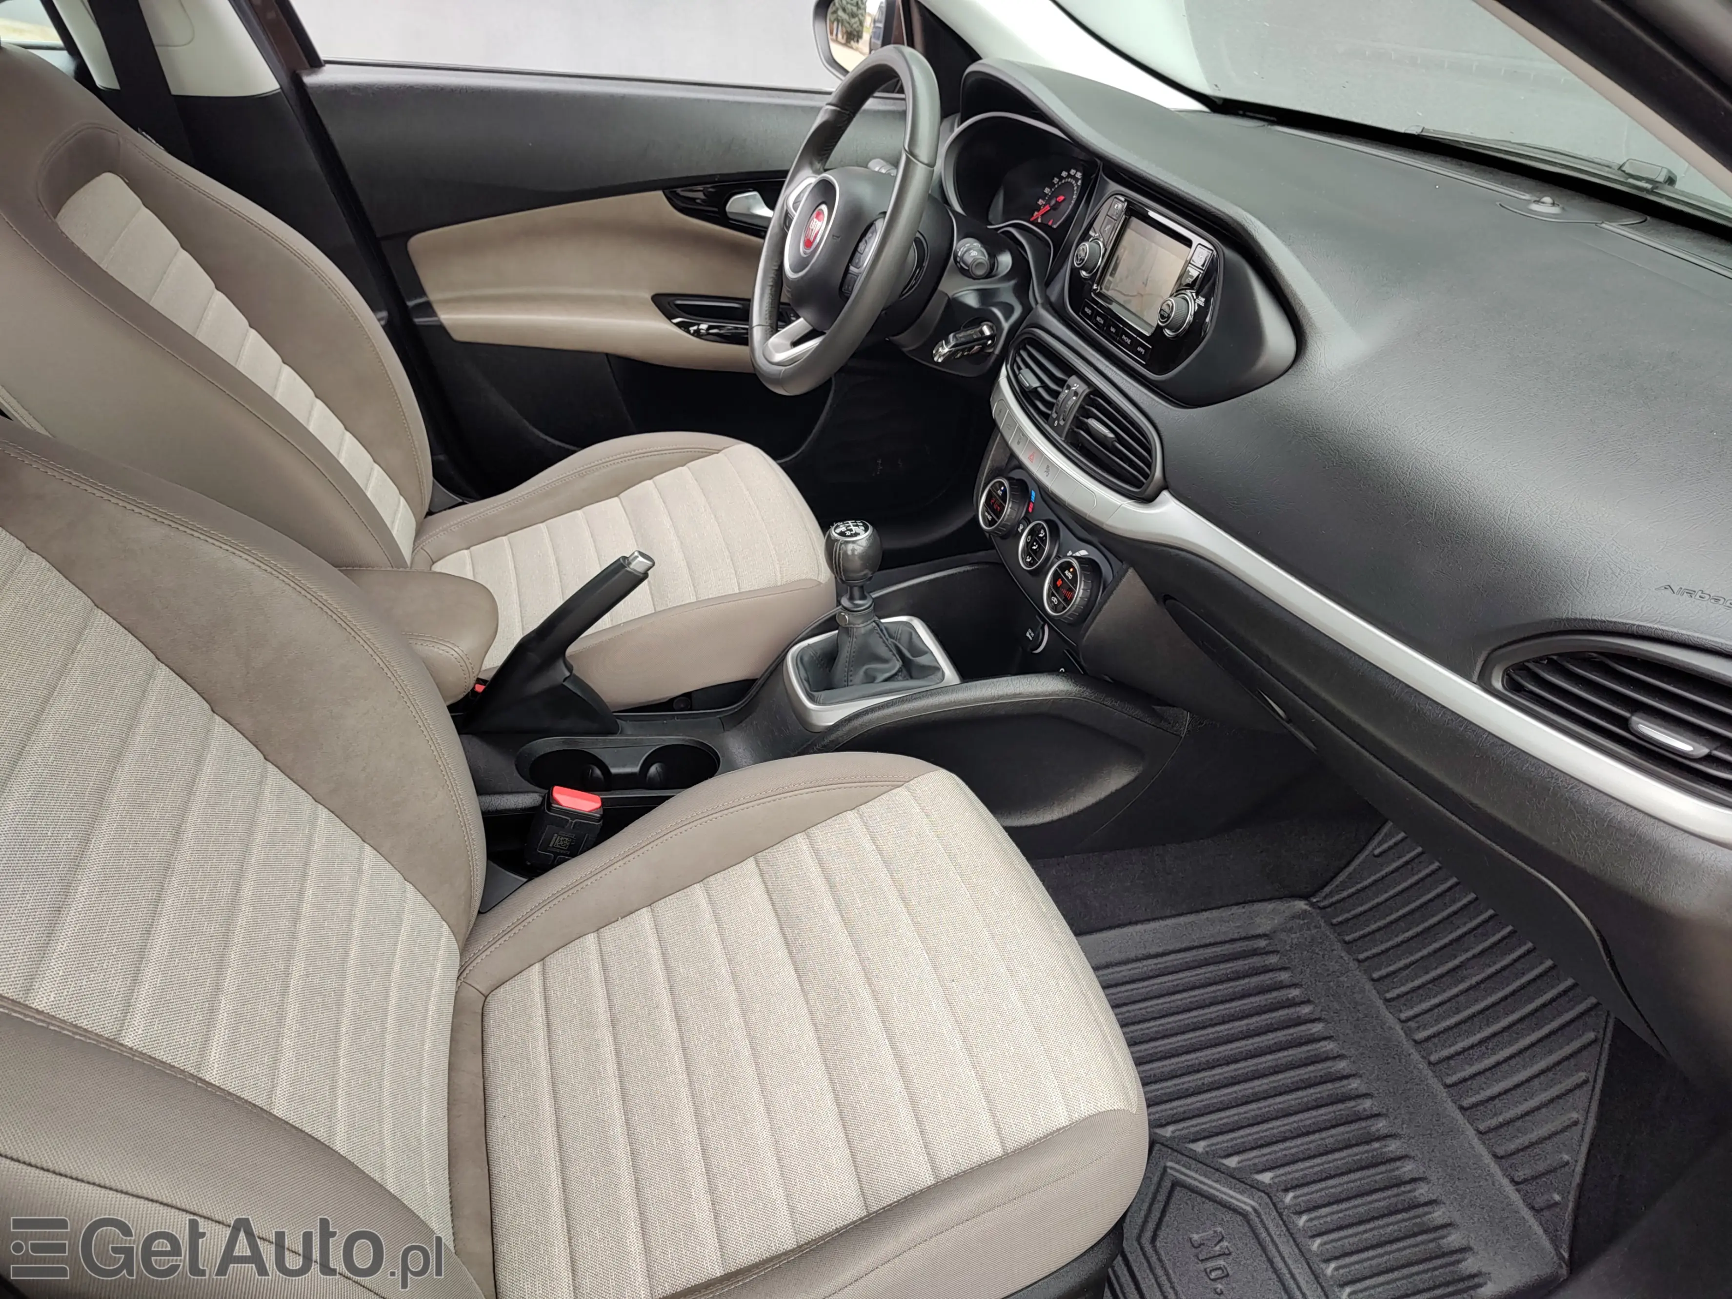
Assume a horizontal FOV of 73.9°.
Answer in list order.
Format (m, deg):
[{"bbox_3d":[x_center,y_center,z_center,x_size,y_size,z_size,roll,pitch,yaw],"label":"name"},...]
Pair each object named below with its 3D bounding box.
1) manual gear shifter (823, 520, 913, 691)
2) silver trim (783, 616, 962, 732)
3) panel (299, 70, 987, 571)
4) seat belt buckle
[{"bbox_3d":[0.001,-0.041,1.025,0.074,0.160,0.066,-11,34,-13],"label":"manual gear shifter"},{"bbox_3d":[0.001,0.020,1.077,0.138,0.028,0.130,-13,34,-11],"label":"silver trim"},{"bbox_3d":[-0.218,-0.465,1.548,0.870,0.610,0.130,-9,33,-14],"label":"panel"},{"bbox_3d":[-0.234,0.145,0.890,0.044,0.077,0.027,14,25,-18],"label":"seat belt buckle"}]

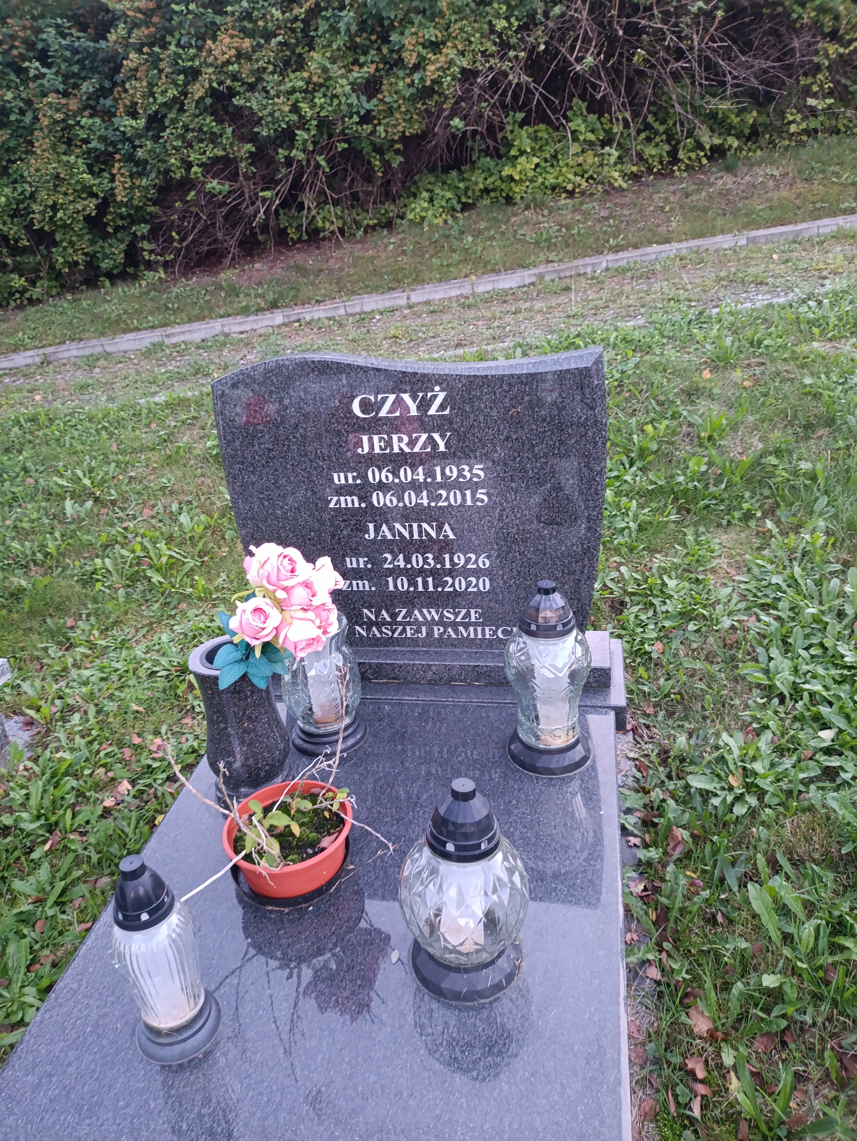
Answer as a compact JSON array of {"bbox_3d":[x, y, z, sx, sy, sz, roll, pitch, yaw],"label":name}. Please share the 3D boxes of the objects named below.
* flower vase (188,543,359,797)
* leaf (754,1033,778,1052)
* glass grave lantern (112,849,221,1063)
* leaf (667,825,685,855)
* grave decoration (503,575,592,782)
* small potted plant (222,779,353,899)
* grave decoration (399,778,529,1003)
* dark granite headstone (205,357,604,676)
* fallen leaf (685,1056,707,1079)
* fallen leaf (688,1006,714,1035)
[{"bbox_3d":[-0.251,0.172,1.346,0.282,0.451,0.175,0,25,11],"label":"flower vase"},{"bbox_3d":[0.426,0.588,1.039,0.039,0.017,0.019,-18,27,-26],"label":"leaf"},{"bbox_3d":[-0.321,0.446,0.976,0.105,0.270,0.105,0,25,11],"label":"glass grave lantern"},{"bbox_3d":[0.410,0.441,1.366,0.028,0.017,0.061,3,26,17],"label":"leaf"},{"bbox_3d":[0.206,0.171,1.413,0.152,0.331,0.152,0,25,11],"label":"grave decoration"},{"bbox_3d":[-0.206,0.408,1.244,0.195,0.106,0.195,0,25,11],"label":"small potted plant"},{"bbox_3d":[0.048,0.381,1.039,0.166,0.281,0.166,0,25,11],"label":"grave decoration"},{"bbox_3d":[-0.023,-0.125,1.639,0.730,0.609,0.083,0,25,11],"label":"dark granite headstone"},{"bbox_3d":[0.329,0.607,1.014,0.022,0.017,0.029,-16,27,-23],"label":"fallen leaf"},{"bbox_3d":[0.353,0.579,1.071,0.028,0.017,0.042,-5,24,-1],"label":"fallen leaf"}]

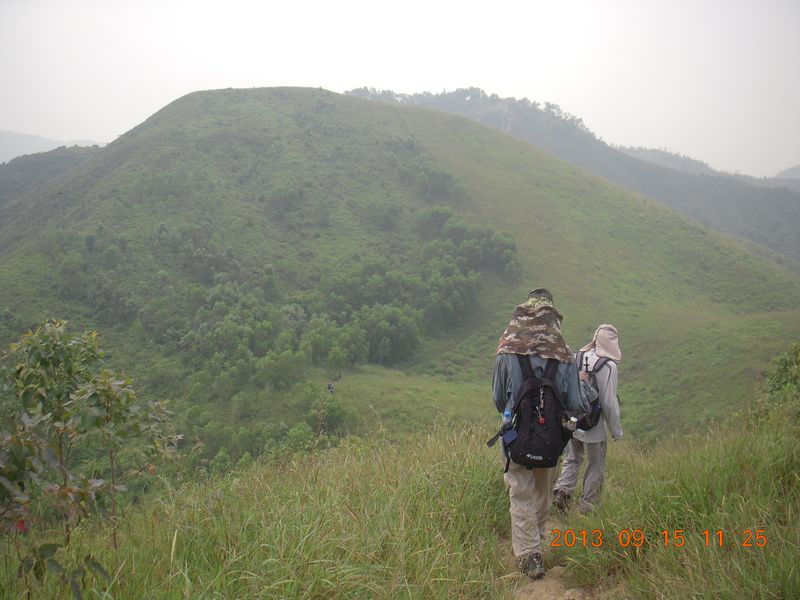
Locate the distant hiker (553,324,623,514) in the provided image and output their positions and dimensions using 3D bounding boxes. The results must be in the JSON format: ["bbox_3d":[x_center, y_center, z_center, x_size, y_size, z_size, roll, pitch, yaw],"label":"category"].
[{"bbox_3d":[1.584,1.010,7.420,0.510,1.620,0.580,3,5,36],"label":"distant hiker"}]

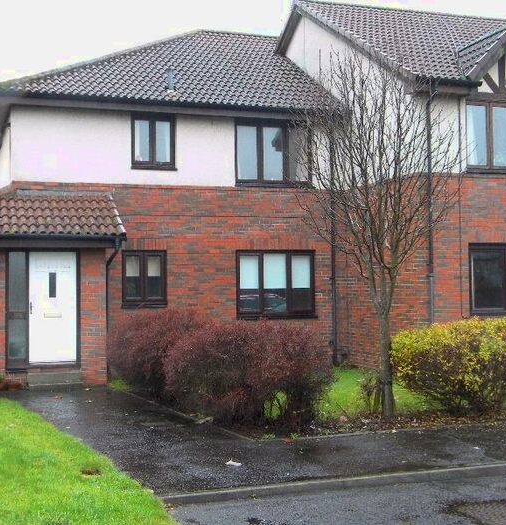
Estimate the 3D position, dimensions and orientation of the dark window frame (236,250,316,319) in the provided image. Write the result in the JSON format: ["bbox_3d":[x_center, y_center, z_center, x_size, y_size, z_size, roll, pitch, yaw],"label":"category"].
[{"bbox_3d":[0.461,0.446,17.005,1.730,1.420,0.140,0,-2,-18],"label":"dark window frame"}]

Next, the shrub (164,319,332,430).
[{"bbox_3d":[0.003,1.340,10.487,1.900,1.240,1.900,0,-2,-18],"label":"shrub"}]

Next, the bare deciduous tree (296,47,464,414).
[{"bbox_3d":[1.592,-0.341,10.512,2.000,4.570,2.000,-1,-2,0],"label":"bare deciduous tree"}]

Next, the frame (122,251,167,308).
[{"bbox_3d":[-2.120,0.320,16.178,0.890,1.150,0.140,0,-2,-18],"label":"frame"}]

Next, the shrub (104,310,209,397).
[{"bbox_3d":[-1.320,1.379,12.666,1.500,1.330,1.950,0,-2,-18],"label":"shrub"}]

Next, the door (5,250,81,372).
[{"bbox_3d":[-3.598,0.811,14.212,1.250,2.030,0.120,0,-2,-18],"label":"door"}]

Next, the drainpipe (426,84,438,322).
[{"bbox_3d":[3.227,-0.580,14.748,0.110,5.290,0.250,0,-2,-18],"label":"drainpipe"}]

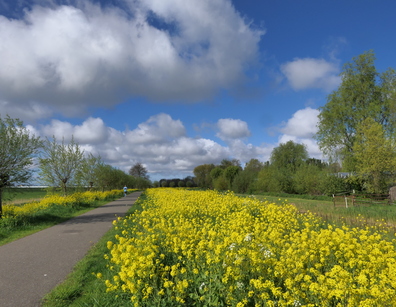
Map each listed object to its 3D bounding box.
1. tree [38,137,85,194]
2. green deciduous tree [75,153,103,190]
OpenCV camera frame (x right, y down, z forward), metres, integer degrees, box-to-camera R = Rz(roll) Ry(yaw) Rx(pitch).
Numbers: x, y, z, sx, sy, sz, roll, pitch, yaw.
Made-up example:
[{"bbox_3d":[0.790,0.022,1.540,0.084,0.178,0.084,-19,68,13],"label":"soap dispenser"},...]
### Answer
[{"bbox_3d":[-11.798,1.517,26.495,3.990,5.960,3.790,0,-6,0],"label":"tree"},{"bbox_3d":[-13.504,2.872,38.418,3.640,5.910,3.460,0,-6,0],"label":"green deciduous tree"}]

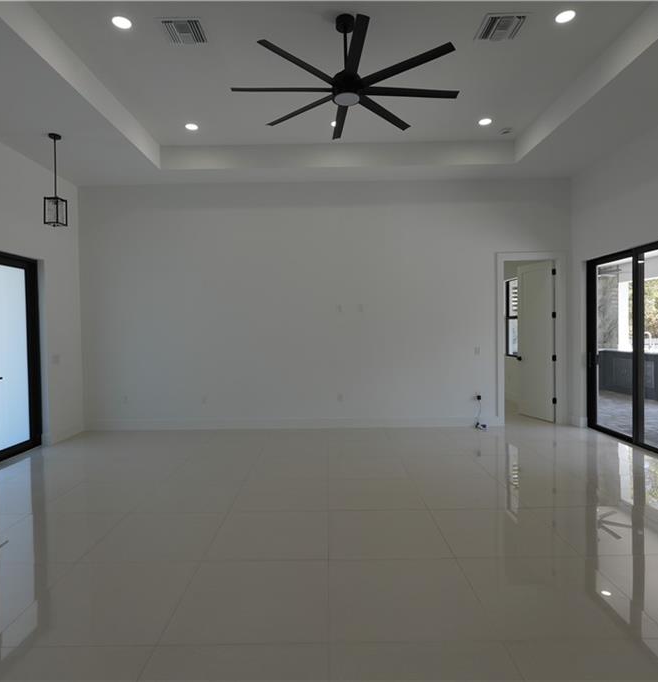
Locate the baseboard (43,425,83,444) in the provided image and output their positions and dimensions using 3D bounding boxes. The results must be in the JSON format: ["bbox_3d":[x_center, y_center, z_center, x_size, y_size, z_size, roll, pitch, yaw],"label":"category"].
[{"bbox_3d":[-3.666,1.295,6.397,0.025,0.155,0.820,-1,1,0],"label":"baseboard"}]

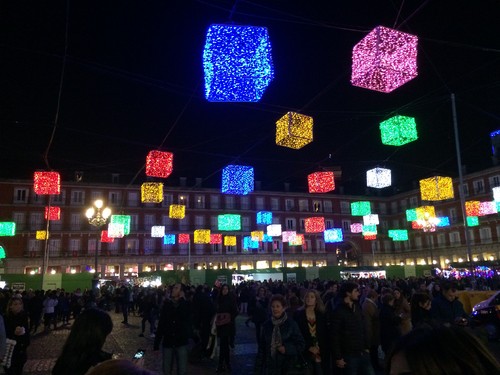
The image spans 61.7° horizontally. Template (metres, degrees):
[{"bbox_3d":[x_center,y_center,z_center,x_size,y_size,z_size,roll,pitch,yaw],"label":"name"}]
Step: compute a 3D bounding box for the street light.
[{"bbox_3d":[-10.880,4.655,29.686,1.708,7.741,1.708,3,-13,-23],"label":"street light"}]

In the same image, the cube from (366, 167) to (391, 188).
[{"bbox_3d":[9.215,-0.652,29.884,1.170,1.135,1.170,3,-13,-24],"label":"cube"}]

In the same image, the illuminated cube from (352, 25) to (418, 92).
[{"bbox_3d":[3.947,-3.723,12.374,1.270,1.232,1.270,2,-13,-20],"label":"illuminated cube"}]

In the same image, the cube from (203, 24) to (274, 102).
[{"bbox_3d":[-0.344,-3.160,10.890,1.450,1.407,1.450,0,-12,-12],"label":"cube"}]

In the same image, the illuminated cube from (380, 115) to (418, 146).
[{"bbox_3d":[7.259,-2.731,20.422,1.130,1.096,1.130,3,-13,-24],"label":"illuminated cube"}]

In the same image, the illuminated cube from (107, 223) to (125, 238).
[{"bbox_3d":[-14.913,4.828,46.727,1.580,1.533,1.580,3,-13,-22],"label":"illuminated cube"}]

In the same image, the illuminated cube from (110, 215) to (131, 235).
[{"bbox_3d":[-12.376,3.606,40.085,1.700,1.649,1.700,2,-13,-20],"label":"illuminated cube"}]

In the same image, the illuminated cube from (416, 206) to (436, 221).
[{"bbox_3d":[19.091,2.832,45.465,1.280,1.242,1.280,3,-13,-22],"label":"illuminated cube"}]

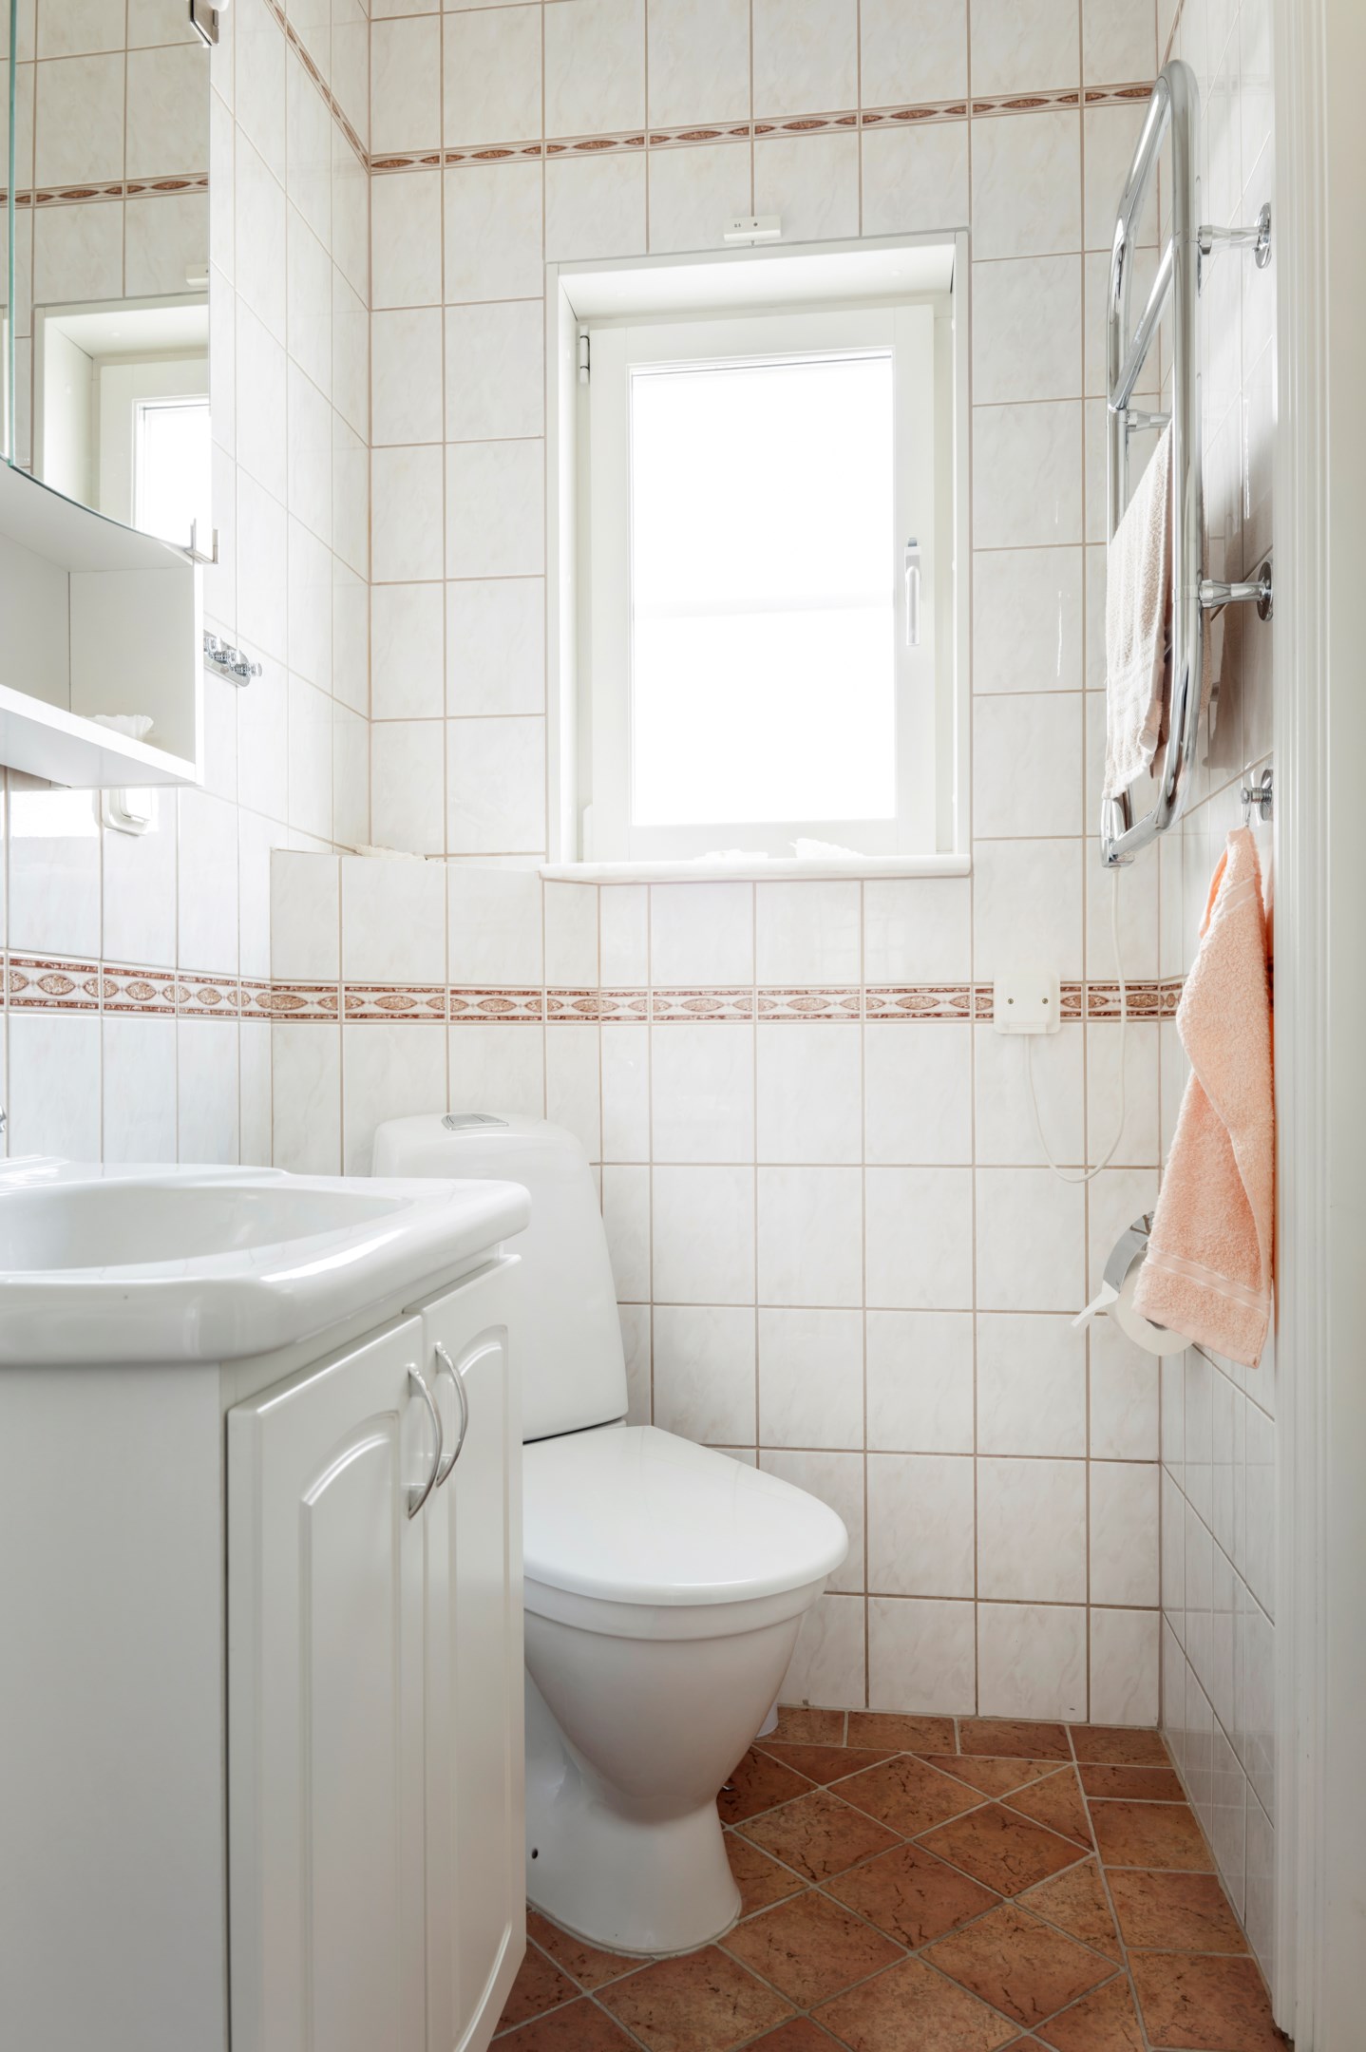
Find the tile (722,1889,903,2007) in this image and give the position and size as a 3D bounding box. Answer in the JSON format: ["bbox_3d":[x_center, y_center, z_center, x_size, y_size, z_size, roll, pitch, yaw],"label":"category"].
[{"bbox_3d":[0.133,0.971,1.437,0.143,0.010,0.143,0,0,-37],"label":"tile"}]

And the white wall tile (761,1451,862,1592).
[{"bbox_3d":[0.184,0.702,1.944,0.149,0.199,0.010,0,0,8],"label":"white wall tile"}]

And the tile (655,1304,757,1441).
[{"bbox_3d":[0.032,0.498,1.957,0.149,0.199,0.009,0,0,8],"label":"tile"}]

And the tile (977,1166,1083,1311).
[{"bbox_3d":[0.485,0.298,1.912,0.149,0.199,0.010,0,0,8],"label":"tile"}]

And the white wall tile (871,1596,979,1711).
[{"bbox_3d":[0.335,0.883,1.924,0.149,0.159,0.010,0,0,8],"label":"white wall tile"}]

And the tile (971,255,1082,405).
[{"bbox_3d":[0.480,-0.972,1.915,0.149,0.198,0.010,0,0,8],"label":"tile"}]

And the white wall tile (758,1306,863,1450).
[{"bbox_3d":[0.182,0.502,1.953,0.149,0.198,0.010,0,0,8],"label":"white wall tile"}]

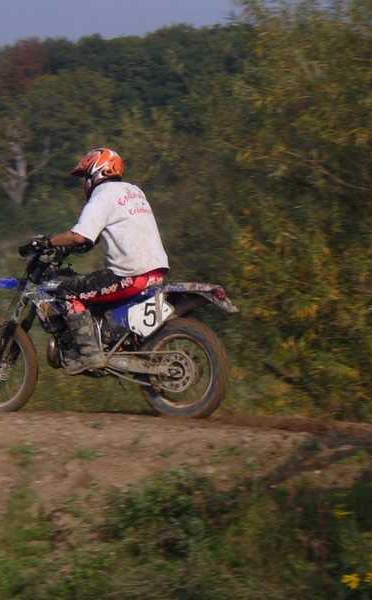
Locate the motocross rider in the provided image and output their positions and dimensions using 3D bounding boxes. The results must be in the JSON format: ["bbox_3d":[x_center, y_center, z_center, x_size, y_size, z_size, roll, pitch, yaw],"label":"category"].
[{"bbox_3d":[-0.545,-0.260,15.970,0.820,1.500,0.720,-3,-1,30],"label":"motocross rider"}]

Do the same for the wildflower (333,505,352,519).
[{"bbox_3d":[0.703,0.950,10.800,0.075,0.055,0.070,-3,-1,0],"label":"wildflower"}]

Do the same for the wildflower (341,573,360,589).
[{"bbox_3d":[0.691,1.181,10.100,0.075,0.060,0.070,-3,-1,0],"label":"wildflower"}]

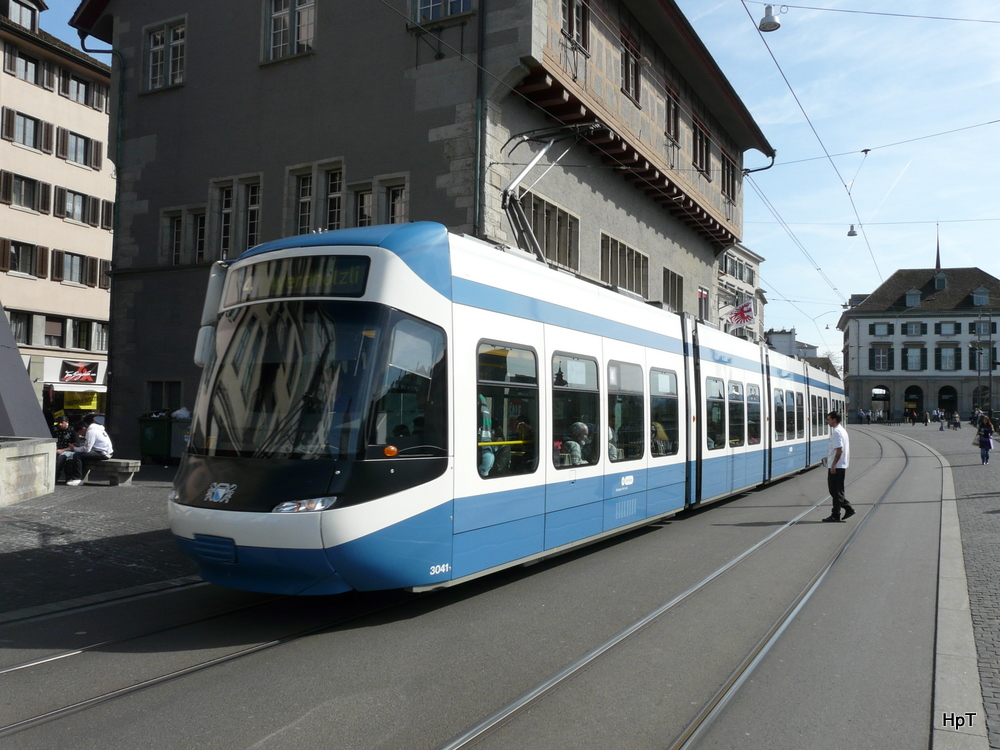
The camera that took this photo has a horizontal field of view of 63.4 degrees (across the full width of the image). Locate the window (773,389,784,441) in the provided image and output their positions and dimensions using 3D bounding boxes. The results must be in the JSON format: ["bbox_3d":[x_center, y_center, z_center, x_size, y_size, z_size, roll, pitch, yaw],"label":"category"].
[{"bbox_3d":[6.876,0.991,19.900,0.080,1.290,1.280,-1,-3,29],"label":"window"}]

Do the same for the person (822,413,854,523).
[{"bbox_3d":[5.638,1.532,13.500,0.560,1.830,0.520,0,-3,6],"label":"person"}]

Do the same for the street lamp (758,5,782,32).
[{"bbox_3d":[5.478,-7.248,16.400,0.440,0.470,0.440,1,-3,0],"label":"street lamp"}]

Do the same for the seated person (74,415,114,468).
[{"bbox_3d":[-8.383,1.611,16.600,0.880,1.280,0.550,2,-3,-17],"label":"seated person"}]

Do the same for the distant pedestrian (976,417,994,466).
[{"bbox_3d":[17.046,2.335,28.400,0.560,1.690,0.400,0,-3,21],"label":"distant pedestrian"}]

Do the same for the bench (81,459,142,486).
[{"bbox_3d":[-8.238,2.060,17.000,2.000,0.490,0.500,-1,-3,28],"label":"bench"}]

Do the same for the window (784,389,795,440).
[{"bbox_3d":[7.614,1.067,21.200,0.080,1.300,1.300,-1,-3,29],"label":"window"}]

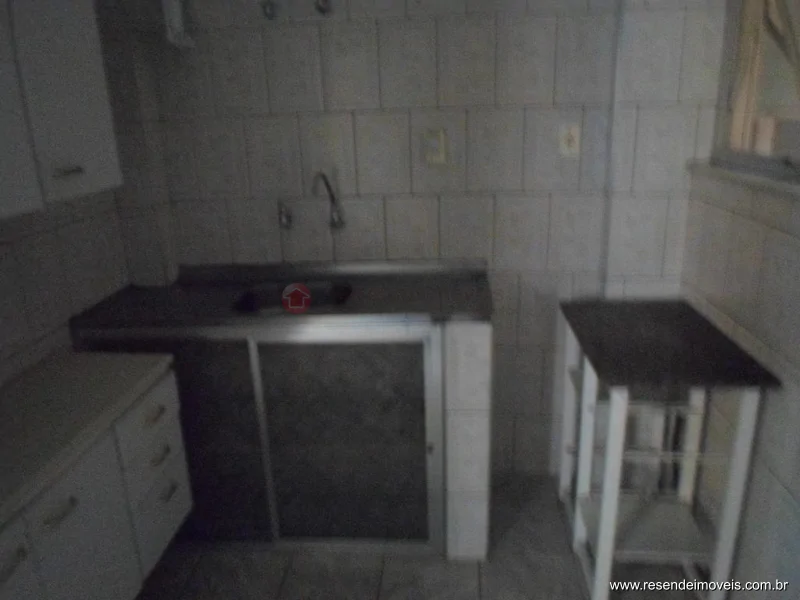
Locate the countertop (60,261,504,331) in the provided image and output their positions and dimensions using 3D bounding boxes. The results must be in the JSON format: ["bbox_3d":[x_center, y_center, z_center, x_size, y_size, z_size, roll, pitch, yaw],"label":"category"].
[{"bbox_3d":[-0.360,-0.032,2.009,1.330,0.099,0.520,-1,16,4],"label":"countertop"}]

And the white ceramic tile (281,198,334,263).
[{"bbox_3d":[-0.356,-0.257,2.224,0.203,0.278,0.010,0,16,5],"label":"white ceramic tile"}]

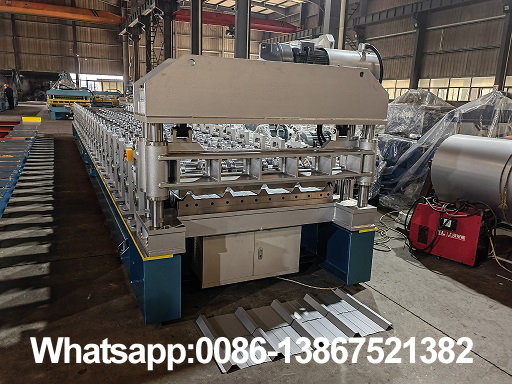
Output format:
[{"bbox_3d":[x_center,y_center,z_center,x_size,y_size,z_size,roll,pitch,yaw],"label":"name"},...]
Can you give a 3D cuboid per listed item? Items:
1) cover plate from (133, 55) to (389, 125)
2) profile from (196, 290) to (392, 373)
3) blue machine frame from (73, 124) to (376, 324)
[{"bbox_3d":[0.093,-0.620,2.536,1.642,0.362,0.379,-4,14,-26],"label":"cover plate"},{"bbox_3d":[0.226,0.772,2.362,1.074,0.042,0.511,-4,14,-26],"label":"profile"},{"bbox_3d":[-2.275,-0.666,7.439,1.670,0.401,11.022,-4,14,-26],"label":"blue machine frame"}]

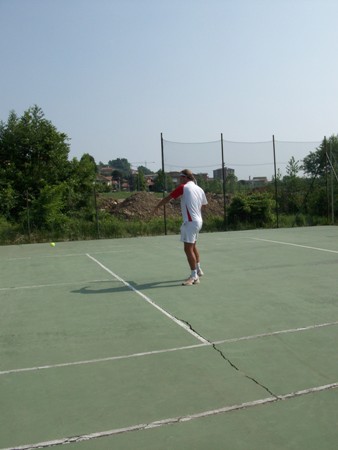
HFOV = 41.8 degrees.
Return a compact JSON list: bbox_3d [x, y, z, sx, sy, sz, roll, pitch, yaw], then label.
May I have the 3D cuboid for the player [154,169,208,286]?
[{"bbox_3d":[0.235,0.045,7.650,0.800,1.860,0.640,0,4,27],"label":"player"}]

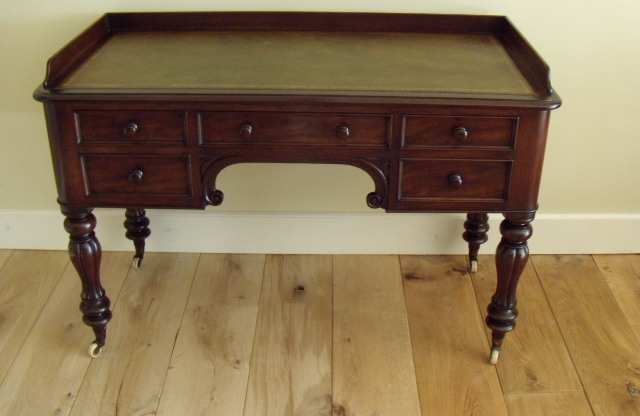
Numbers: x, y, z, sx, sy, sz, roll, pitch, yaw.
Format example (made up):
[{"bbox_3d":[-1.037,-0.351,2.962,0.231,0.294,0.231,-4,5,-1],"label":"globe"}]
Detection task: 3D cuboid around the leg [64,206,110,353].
[{"bbox_3d":[-0.588,0.203,1.715,0.080,0.475,0.080,1,31,1],"label":"leg"}]

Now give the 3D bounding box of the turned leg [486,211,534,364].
[{"bbox_3d":[0.477,0.218,1.697,0.080,0.475,0.080,1,31,1],"label":"turned leg"}]

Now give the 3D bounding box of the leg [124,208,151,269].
[{"bbox_3d":[-0.579,-0.004,2.066,0.080,0.475,0.080,1,31,1],"label":"leg"}]

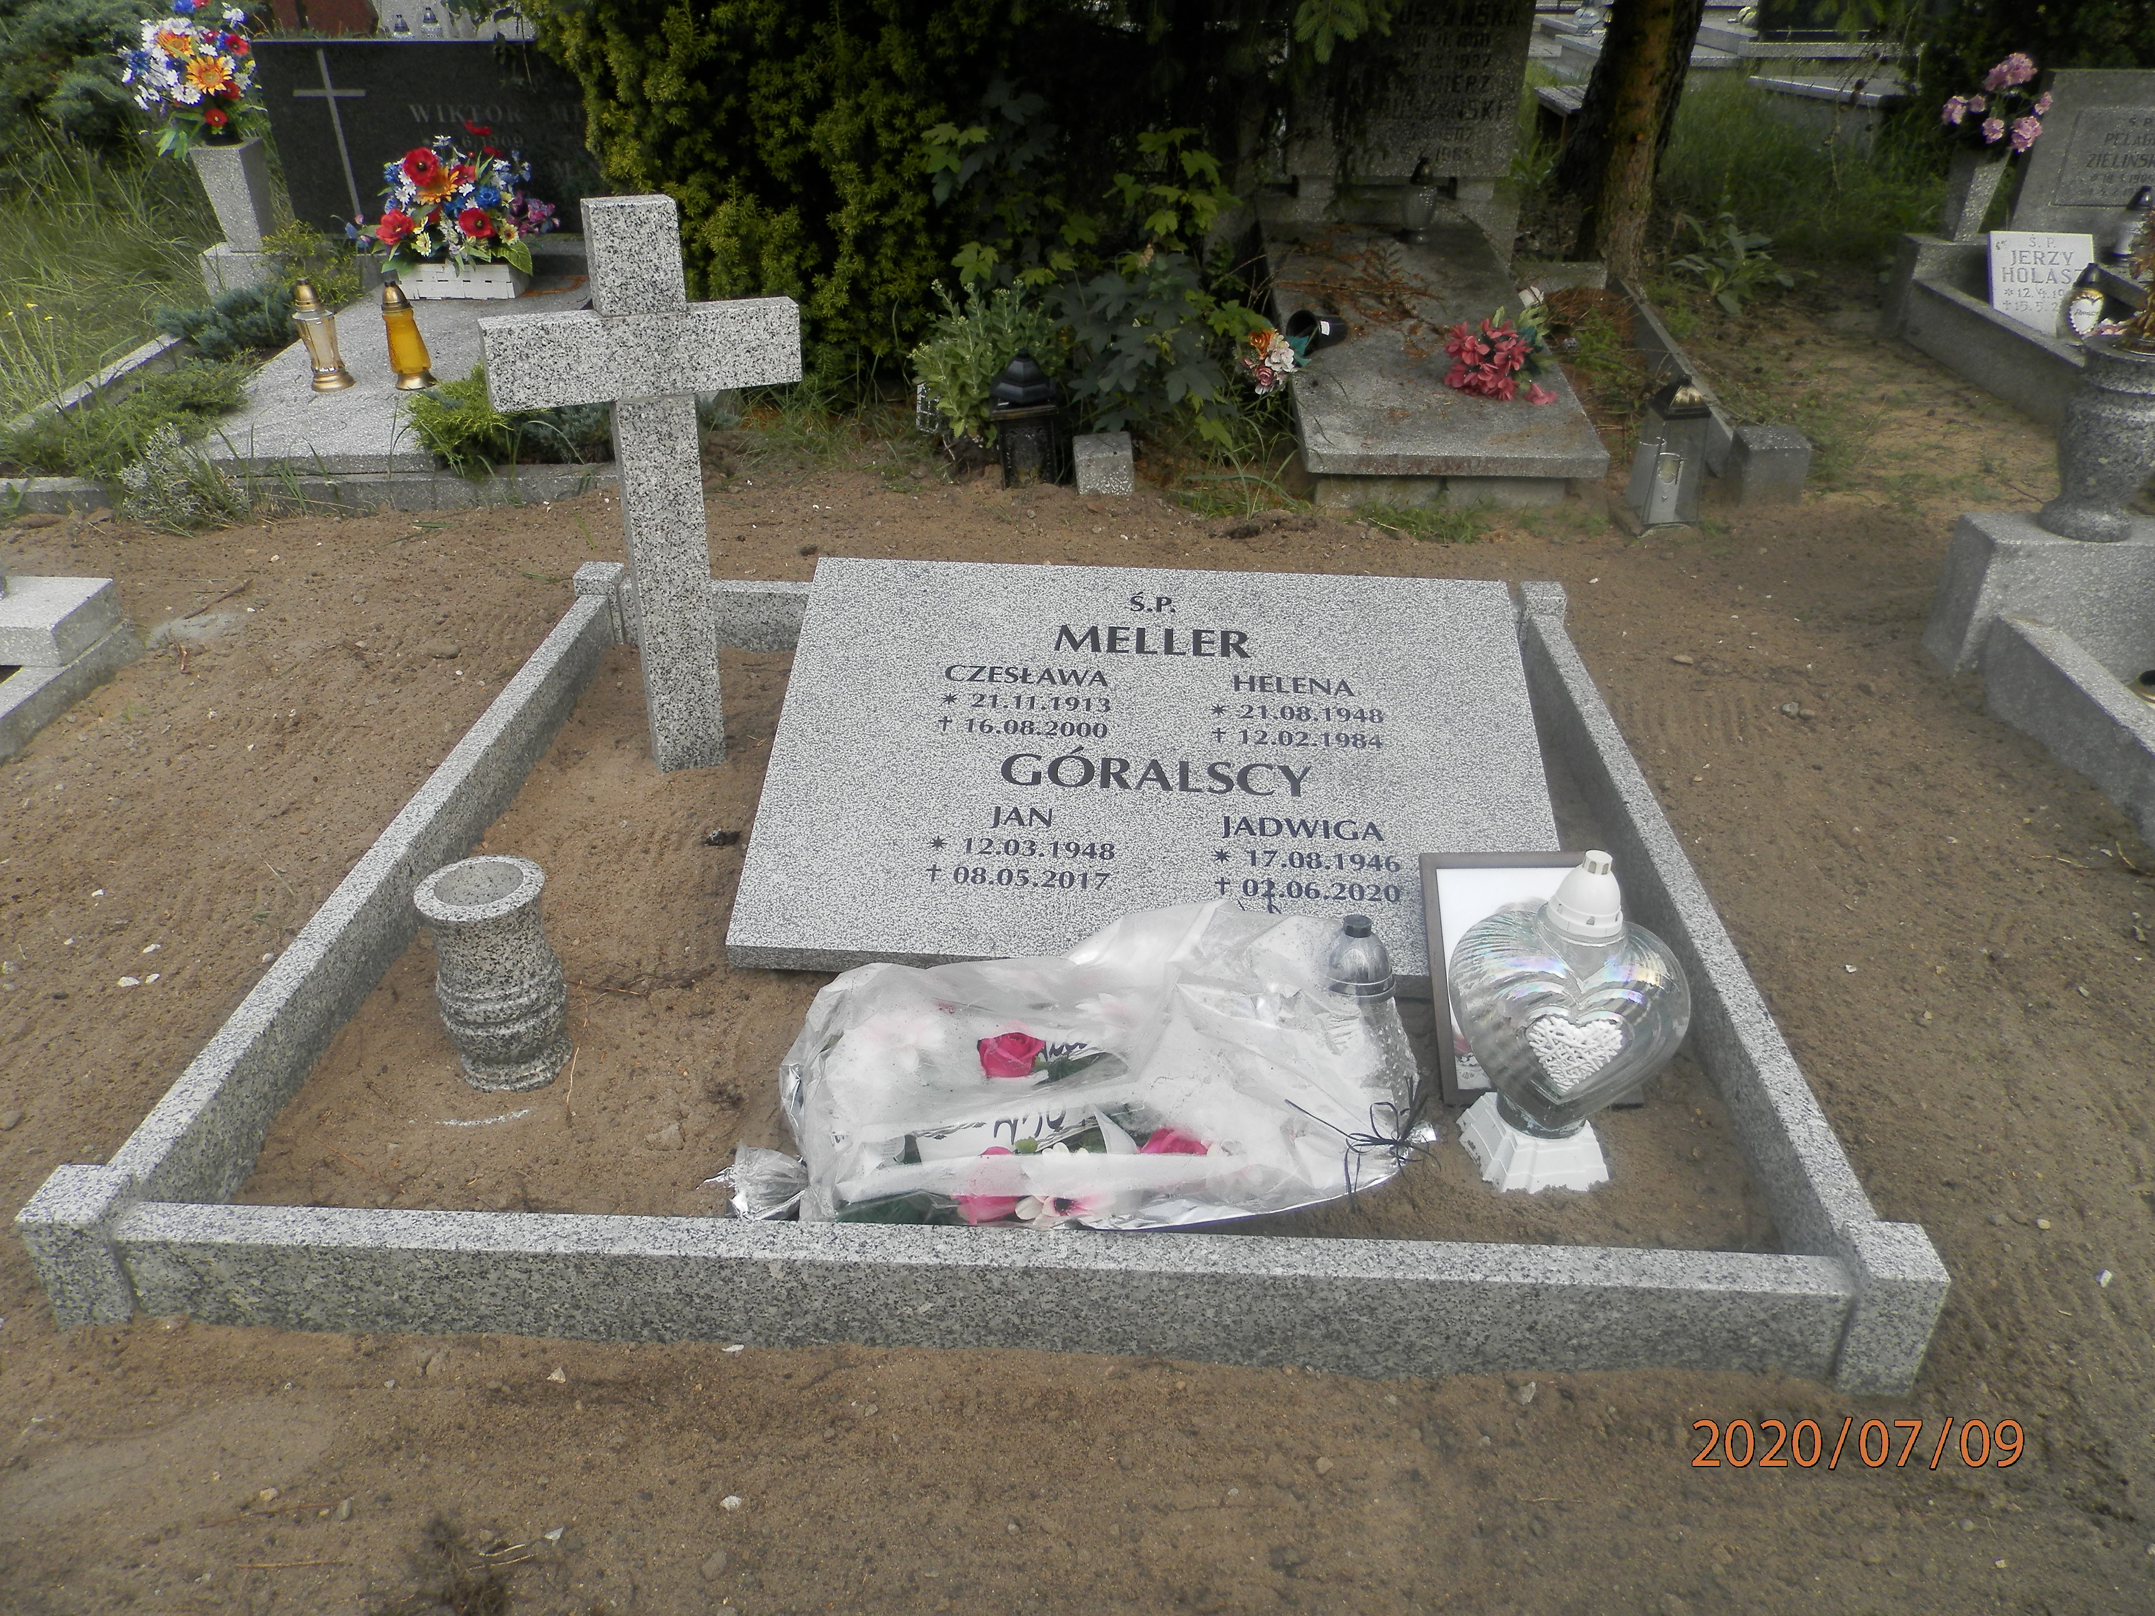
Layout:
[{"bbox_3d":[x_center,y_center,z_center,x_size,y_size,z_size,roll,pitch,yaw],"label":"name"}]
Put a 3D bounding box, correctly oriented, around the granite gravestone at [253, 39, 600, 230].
[{"bbox_3d":[-1.996,-2.328,5.389,1.515,0.626,0.091,2,30,3],"label":"granite gravestone"}]

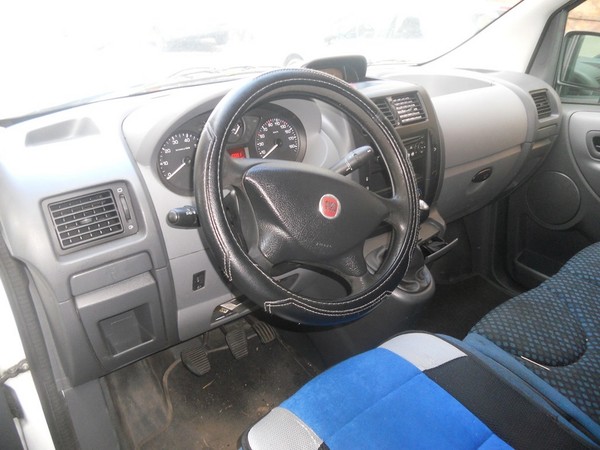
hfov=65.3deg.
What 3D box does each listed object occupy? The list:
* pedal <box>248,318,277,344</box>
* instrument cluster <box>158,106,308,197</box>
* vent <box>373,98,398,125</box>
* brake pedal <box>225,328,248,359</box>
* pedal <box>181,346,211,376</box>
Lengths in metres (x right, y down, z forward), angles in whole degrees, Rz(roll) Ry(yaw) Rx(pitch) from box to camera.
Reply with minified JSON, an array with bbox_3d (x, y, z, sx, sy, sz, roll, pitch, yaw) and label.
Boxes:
[{"bbox_3d":[-0.097,0.285,1.239,0.044,0.024,0.064,-20,75,-32],"label":"pedal"},{"bbox_3d":[-0.118,-0.154,0.872,0.305,0.143,0.060,-20,12,-32],"label":"instrument cluster"},{"bbox_3d":[0.163,-0.237,1.024,0.083,0.064,0.032,-20,10,-32],"label":"vent"},{"bbox_3d":[-0.160,0.306,1.200,0.053,0.062,0.025,-20,-5,-32],"label":"brake pedal"},{"bbox_3d":[-0.255,0.335,1.147,0.060,0.060,0.026,-20,-10,-32],"label":"pedal"}]

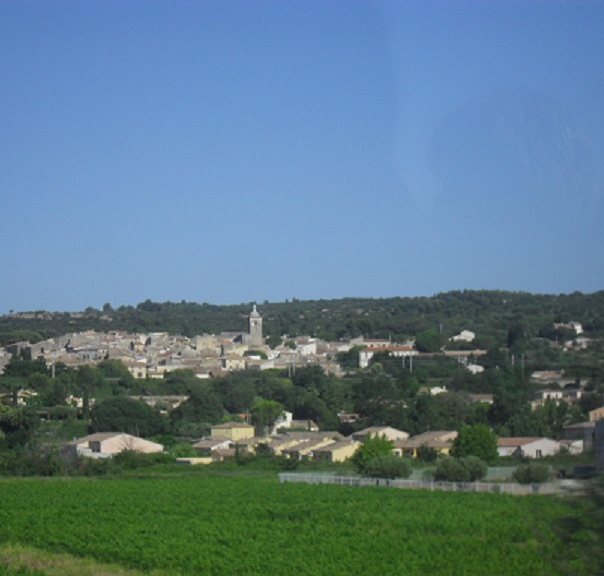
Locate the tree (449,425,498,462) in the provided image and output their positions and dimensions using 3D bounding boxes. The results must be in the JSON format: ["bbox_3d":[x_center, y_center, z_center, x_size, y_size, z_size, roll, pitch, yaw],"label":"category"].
[{"bbox_3d":[36.300,32.900,416.000,10.000,8.200,9.600,0,-3,5],"label":"tree"}]

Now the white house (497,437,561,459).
[{"bbox_3d":[49.700,35.400,435.000,14.300,4.900,10.000,0,-3,-5],"label":"white house"}]

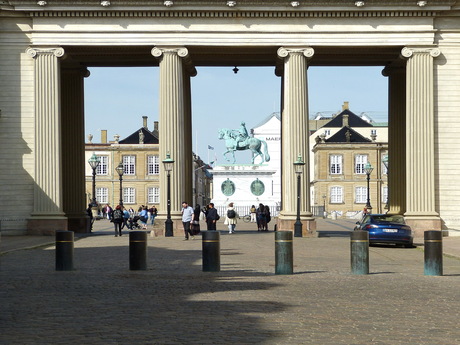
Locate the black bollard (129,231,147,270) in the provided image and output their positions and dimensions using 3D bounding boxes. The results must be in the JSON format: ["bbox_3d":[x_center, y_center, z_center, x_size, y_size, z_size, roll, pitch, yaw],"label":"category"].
[{"bbox_3d":[-2.218,1.910,27.700,0.430,0.950,0.430,0,-2,1],"label":"black bollard"}]

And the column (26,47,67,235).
[{"bbox_3d":[-9.667,-1.660,60.600,2.080,9.950,2.000,0,-2,1],"label":"column"}]

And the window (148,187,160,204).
[{"bbox_3d":[-11.297,3.442,171.000,1.750,2.600,0.300,0,-2,1],"label":"window"}]

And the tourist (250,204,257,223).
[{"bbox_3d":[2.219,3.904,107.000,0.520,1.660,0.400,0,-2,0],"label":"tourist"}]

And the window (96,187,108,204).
[{"bbox_3d":[-19.574,3.588,176.000,1.863,2.572,0.250,0,-2,1],"label":"window"}]

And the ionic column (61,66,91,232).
[{"bbox_3d":[-9.522,-1.417,69.800,2.080,9.950,2.000,0,-2,1],"label":"ionic column"}]

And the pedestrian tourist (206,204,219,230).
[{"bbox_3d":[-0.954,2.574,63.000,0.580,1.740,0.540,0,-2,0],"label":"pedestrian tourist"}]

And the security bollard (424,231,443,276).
[{"bbox_3d":[4.703,1.862,26.400,0.420,1.016,0.420,0,-2,1],"label":"security bollard"}]

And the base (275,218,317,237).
[{"bbox_3d":[3.495,2.904,59.800,2.030,0.930,2.000,0,-2,1],"label":"base"}]

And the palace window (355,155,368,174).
[{"bbox_3d":[19.130,-1.133,166.000,1.980,2.920,0.300,0,-2,1],"label":"palace window"}]

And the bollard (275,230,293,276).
[{"bbox_3d":[1.217,1.820,25.800,0.400,0.980,0.400,0,-2,1],"label":"bollard"}]

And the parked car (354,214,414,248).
[{"bbox_3d":[6.440,2.420,48.000,1.860,1.420,4.690,0,-2,1],"label":"parked car"}]

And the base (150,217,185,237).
[{"bbox_3d":[-3.129,2.880,60.400,2.050,1.000,2.000,0,-2,1],"label":"base"}]

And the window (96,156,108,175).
[{"bbox_3d":[-19.574,-1.016,176.000,1.863,2.926,0.250,0,-2,1],"label":"window"}]

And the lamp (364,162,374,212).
[{"bbox_3d":[16.554,1.964,136.000,1.080,6.300,1.080,0,-2,1],"label":"lamp"}]

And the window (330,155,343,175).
[{"bbox_3d":[15.499,-1.118,166.000,1.850,2.900,0.300,0,-2,1],"label":"window"}]

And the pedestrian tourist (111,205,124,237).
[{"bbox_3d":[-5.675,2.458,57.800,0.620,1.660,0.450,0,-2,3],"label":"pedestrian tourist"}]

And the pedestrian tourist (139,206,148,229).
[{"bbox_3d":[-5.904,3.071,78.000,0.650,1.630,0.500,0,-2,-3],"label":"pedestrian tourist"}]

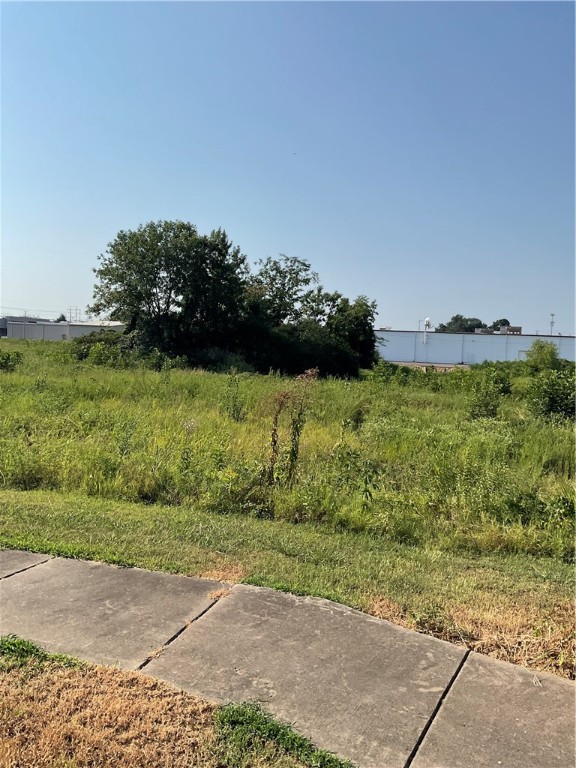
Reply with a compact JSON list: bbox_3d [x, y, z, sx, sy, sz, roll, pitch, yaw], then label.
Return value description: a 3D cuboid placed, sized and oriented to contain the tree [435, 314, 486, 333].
[{"bbox_3d":[38.876,-11.043,145.000,11.700,9.220,10.500,2,4,15],"label":"tree"}]

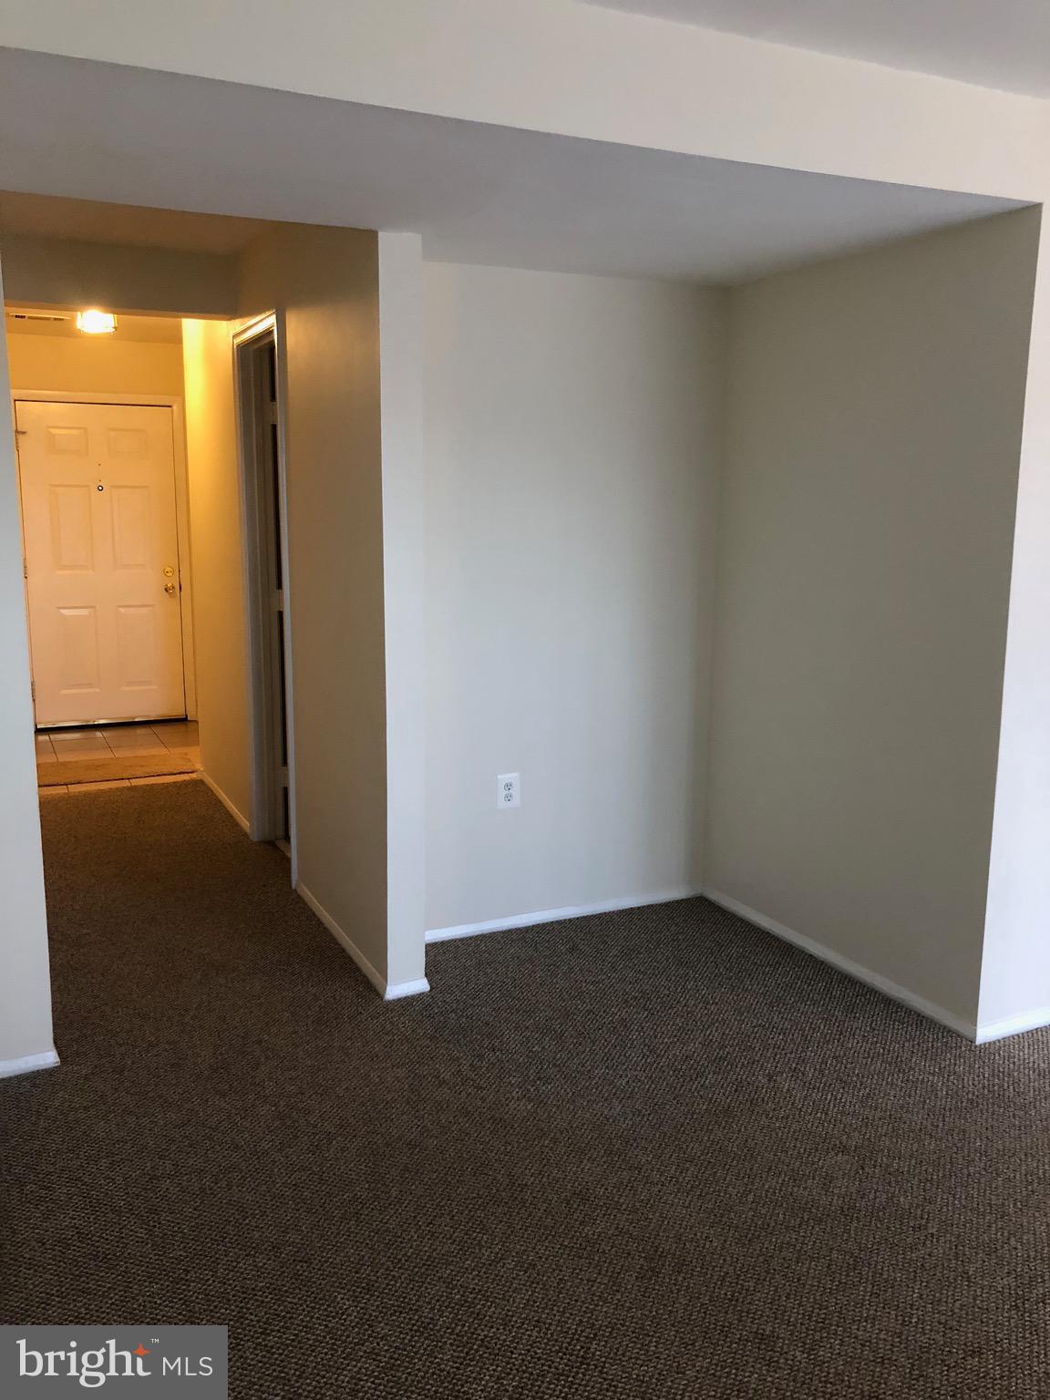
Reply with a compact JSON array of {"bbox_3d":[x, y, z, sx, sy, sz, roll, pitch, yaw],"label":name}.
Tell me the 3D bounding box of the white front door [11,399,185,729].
[{"bbox_3d":[-2.699,-0.858,7.271,0.930,2.022,0.045,-4,11,-25],"label":"white front door"}]

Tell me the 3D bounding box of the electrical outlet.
[{"bbox_3d":[-0.055,0.312,3.859,0.080,0.118,0.008,-4,11,-25],"label":"electrical outlet"}]

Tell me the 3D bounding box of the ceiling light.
[{"bbox_3d":[-2.191,-1.947,5.786,0.180,0.125,0.180,-4,11,-25],"label":"ceiling light"}]

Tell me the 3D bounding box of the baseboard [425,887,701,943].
[{"bbox_3d":[0.119,0.762,4.038,1.213,0.046,0.015,-4,11,-25],"label":"baseboard"}]

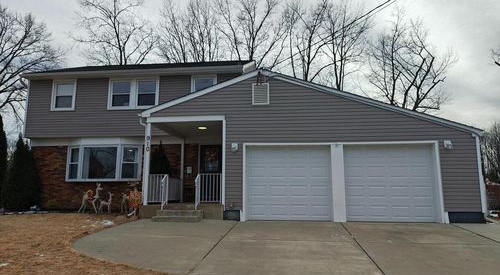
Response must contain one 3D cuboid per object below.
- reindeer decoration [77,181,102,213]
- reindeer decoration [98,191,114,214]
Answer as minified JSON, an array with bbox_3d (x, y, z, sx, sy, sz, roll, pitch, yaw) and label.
[{"bbox_3d":[-5.782,2.181,13.066,0.858,1.113,0.320,-1,-9,6],"label":"reindeer decoration"},{"bbox_3d":[-5.110,2.327,12.861,0.462,0.799,0.240,-1,-9,6],"label":"reindeer decoration"}]

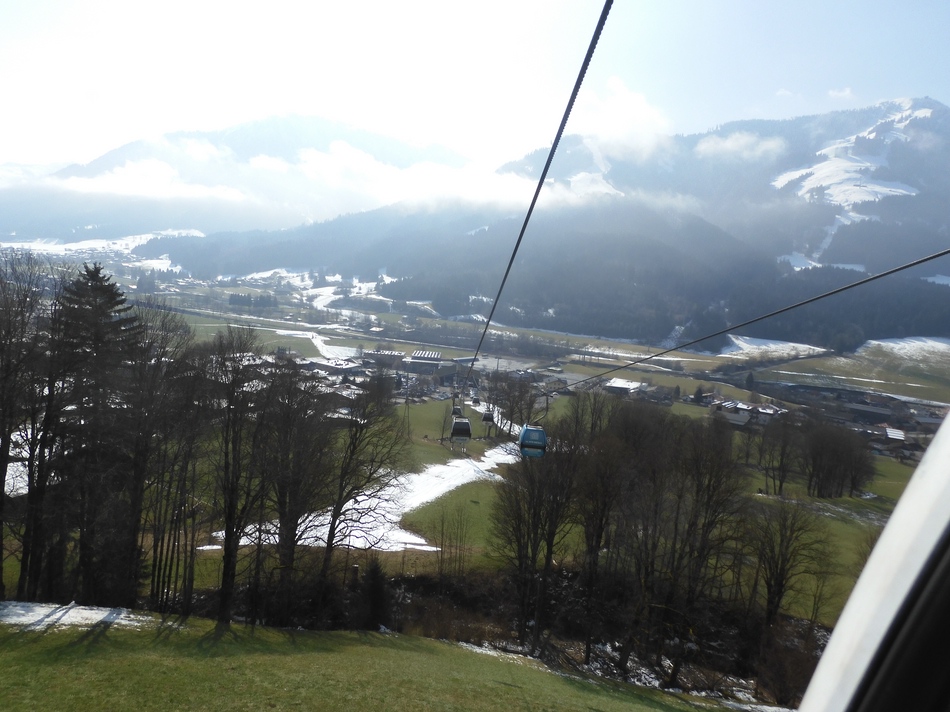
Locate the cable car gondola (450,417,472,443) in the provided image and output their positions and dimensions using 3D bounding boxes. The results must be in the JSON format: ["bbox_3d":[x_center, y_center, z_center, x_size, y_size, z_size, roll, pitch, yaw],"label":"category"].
[{"bbox_3d":[-1.281,6.957,62.500,1.950,2.200,2.000,3,9,-2],"label":"cable car gondola"}]

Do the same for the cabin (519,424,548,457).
[{"bbox_3d":[4.433,6.534,50.500,1.950,2.200,2.000,3,9,-2],"label":"cabin"}]

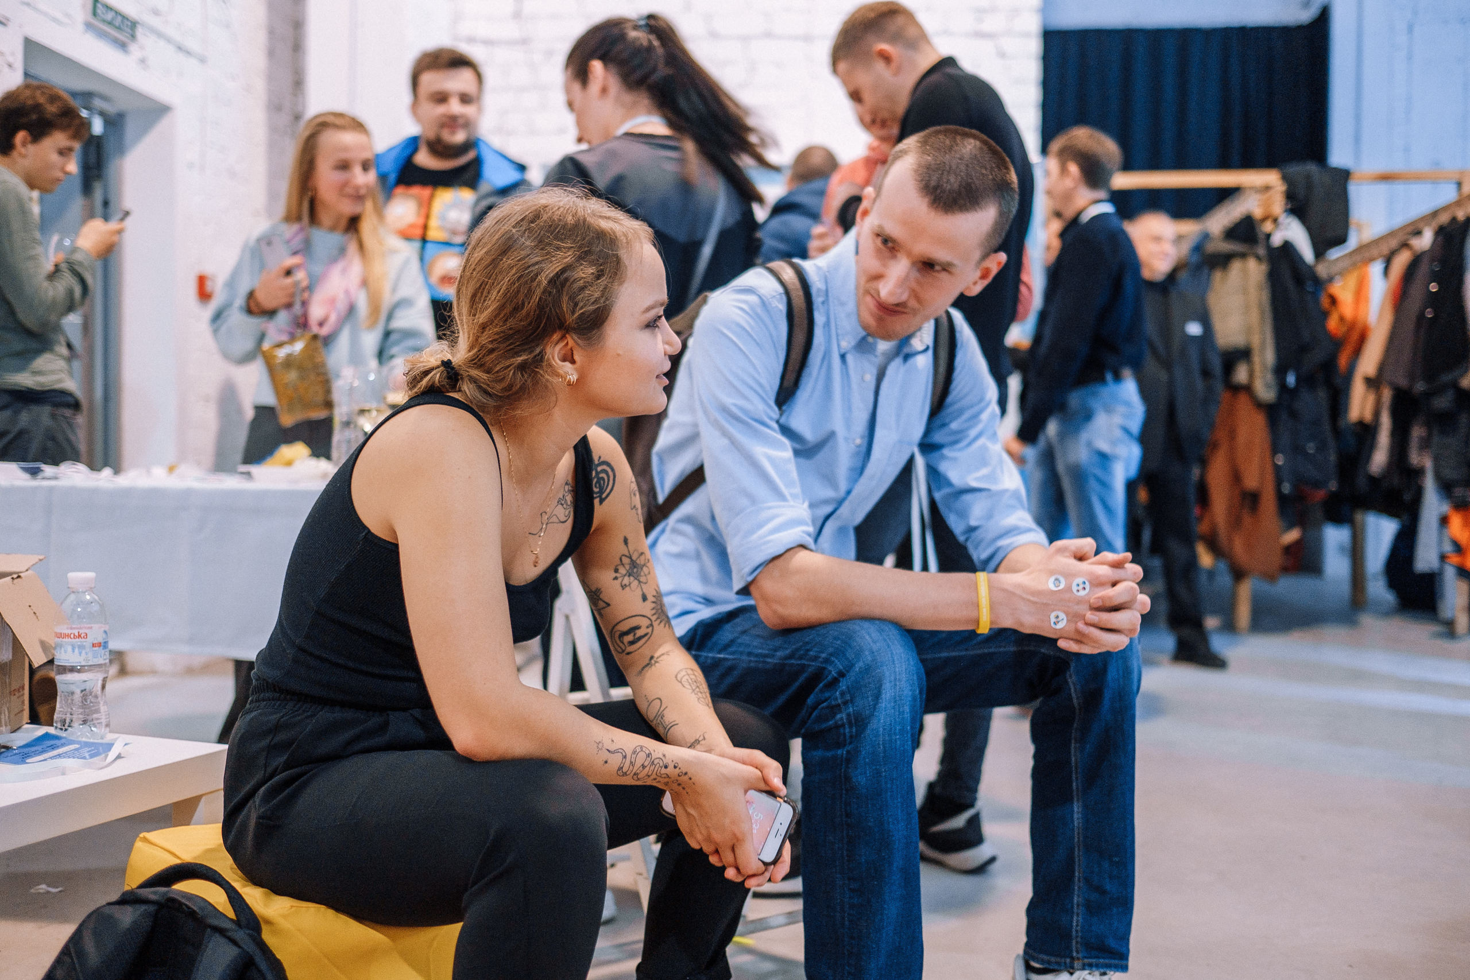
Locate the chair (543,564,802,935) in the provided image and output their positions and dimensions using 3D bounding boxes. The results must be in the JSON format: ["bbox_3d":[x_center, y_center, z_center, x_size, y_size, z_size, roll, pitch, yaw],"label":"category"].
[{"bbox_3d":[-0.031,0.351,2.220,0.450,0.800,0.480,0,2,-37],"label":"chair"}]

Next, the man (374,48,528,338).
[{"bbox_3d":[-0.689,-0.172,3.420,0.540,1.780,0.350,1,1,7],"label":"man"}]

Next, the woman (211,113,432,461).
[{"bbox_3d":[-0.936,-0.080,3.250,0.500,1.600,0.380,0,1,-19],"label":"woman"}]

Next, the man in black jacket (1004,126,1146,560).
[{"bbox_3d":[1.020,-0.174,4.250,0.360,1.780,0.520,1,1,28],"label":"man in black jacket"}]

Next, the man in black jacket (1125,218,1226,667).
[{"bbox_3d":[1.706,-0.192,5.550,0.520,1.770,0.350,0,1,-29],"label":"man in black jacket"}]

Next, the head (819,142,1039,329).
[{"bbox_3d":[0.224,-0.282,1.570,0.175,0.245,0.215,27,37,16],"label":"head"}]

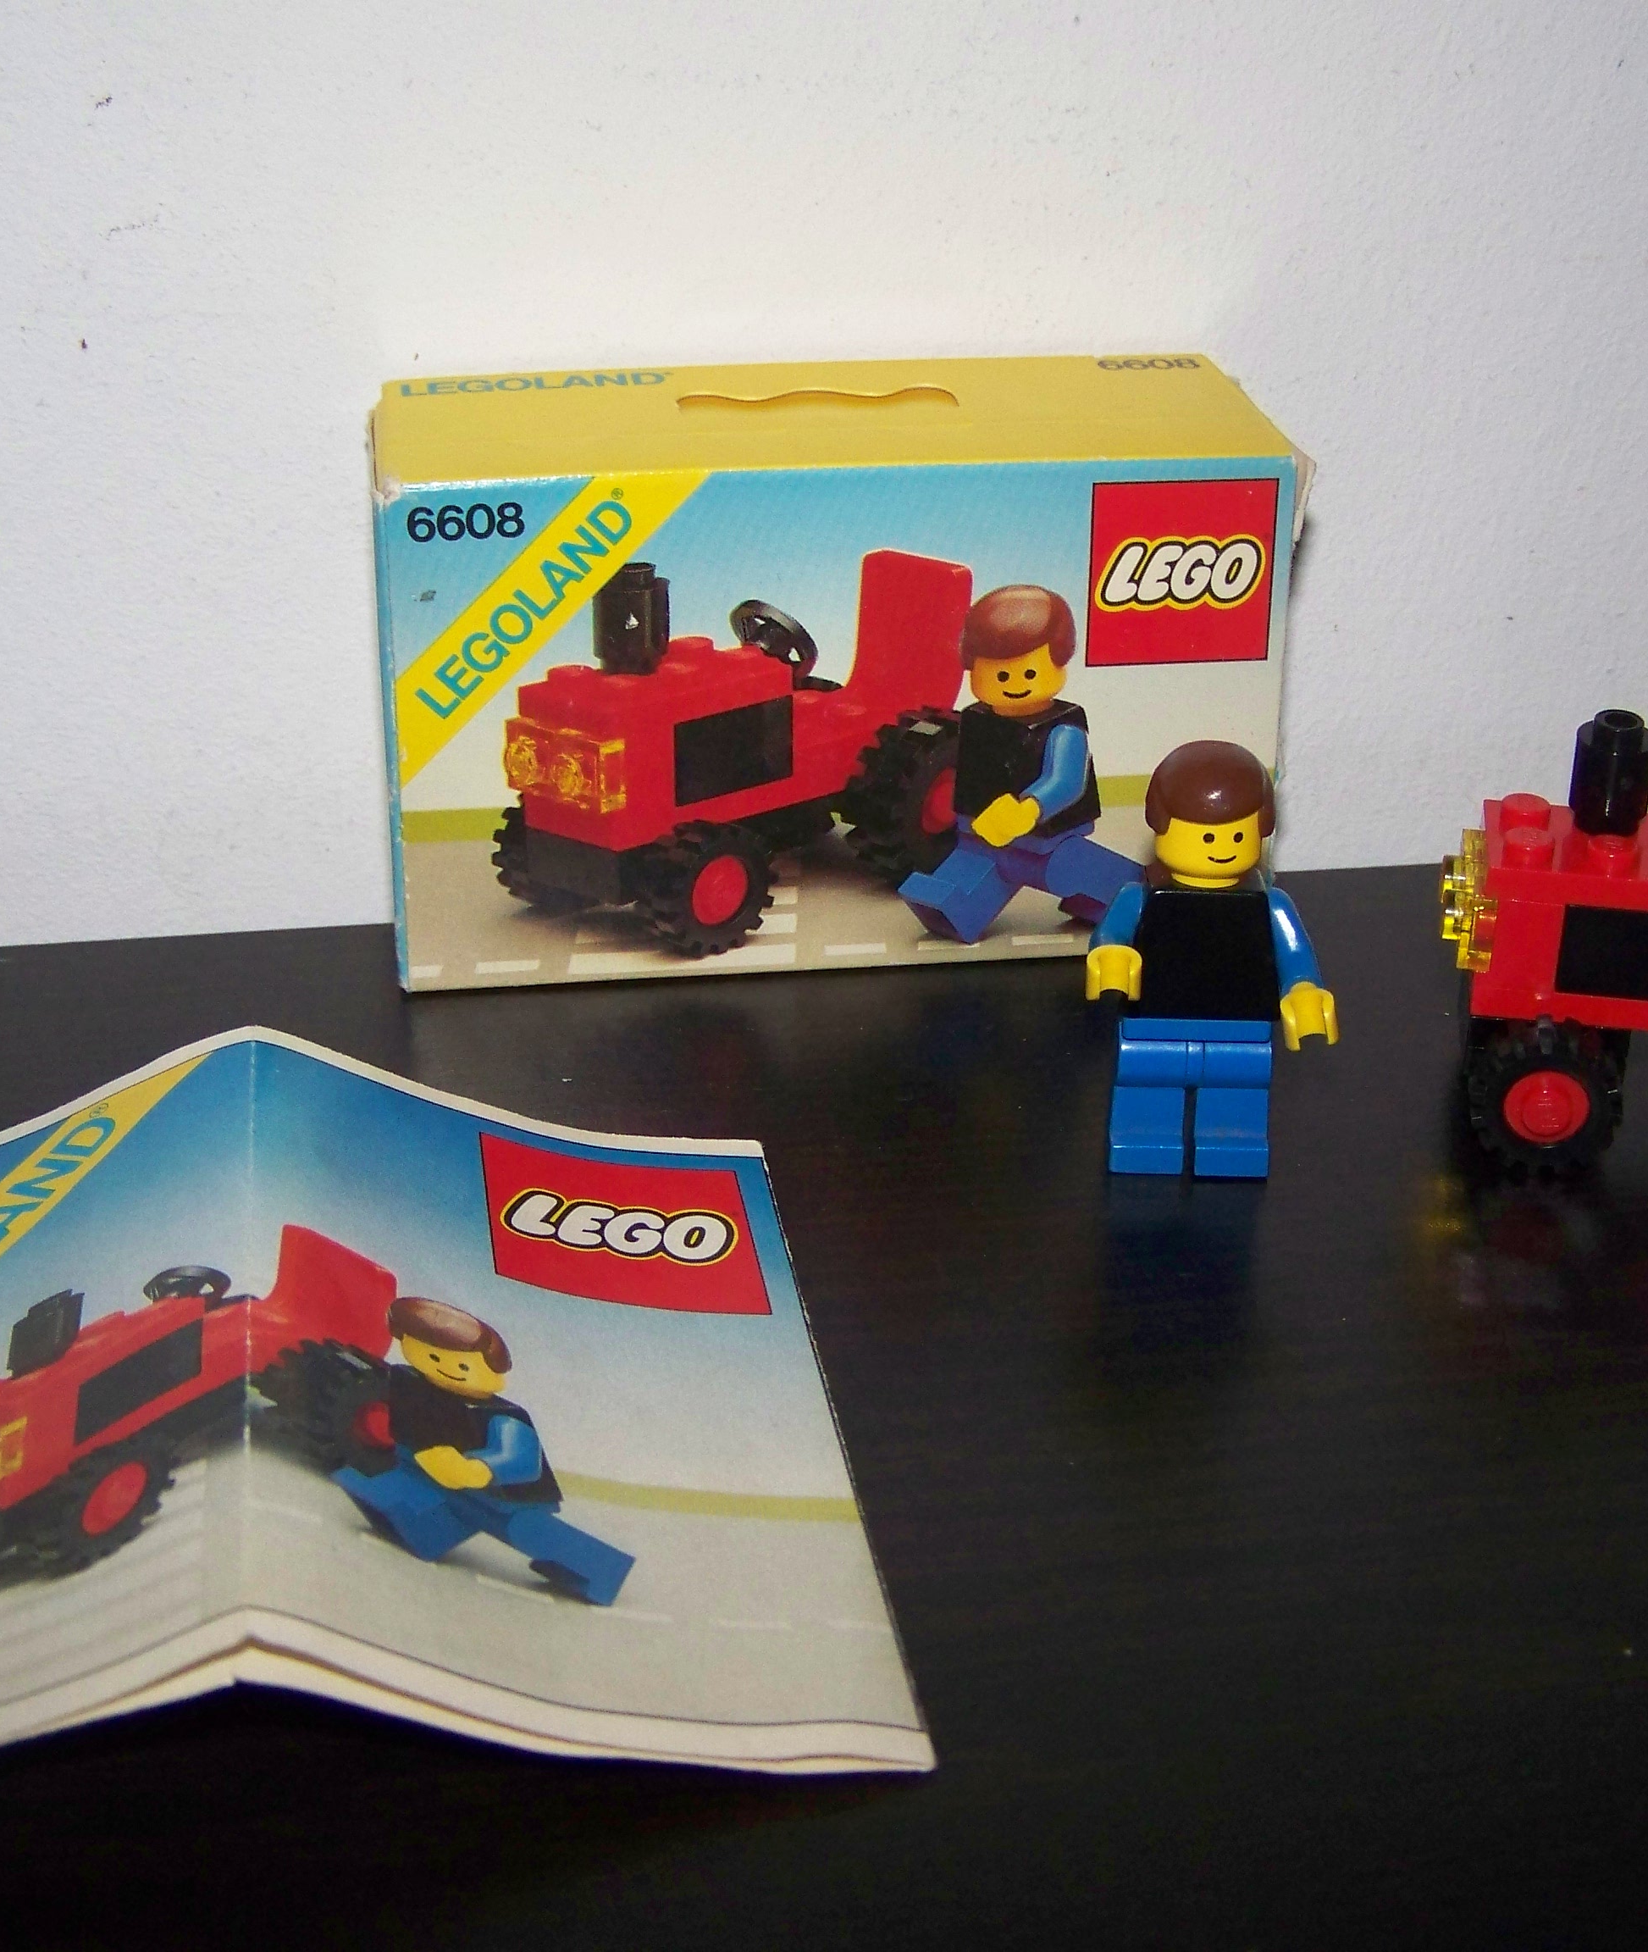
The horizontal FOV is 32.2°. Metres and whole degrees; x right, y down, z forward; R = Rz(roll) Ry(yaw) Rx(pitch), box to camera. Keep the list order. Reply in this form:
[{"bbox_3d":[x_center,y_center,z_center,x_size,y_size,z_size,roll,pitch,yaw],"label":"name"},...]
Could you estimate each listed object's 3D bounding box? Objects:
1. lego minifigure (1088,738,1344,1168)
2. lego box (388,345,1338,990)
[{"bbox_3d":[0.037,-0.001,0.279,0.024,0.042,0.015,1,26,2],"label":"lego minifigure"},{"bbox_3d":[0.000,-0.036,0.332,0.097,0.058,0.042,-3,27,-7],"label":"lego box"}]

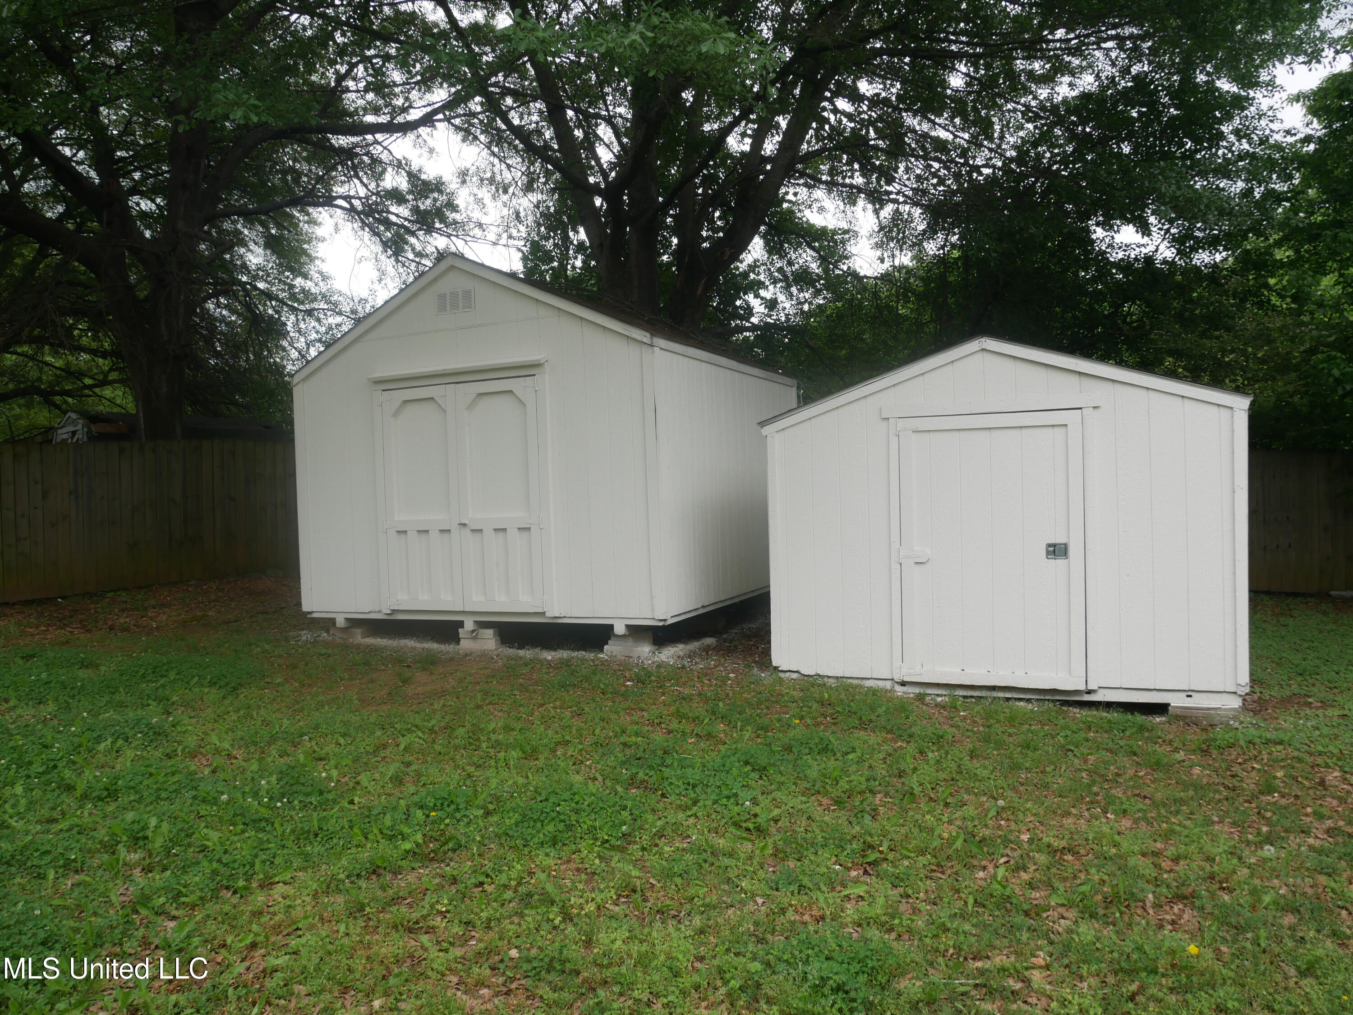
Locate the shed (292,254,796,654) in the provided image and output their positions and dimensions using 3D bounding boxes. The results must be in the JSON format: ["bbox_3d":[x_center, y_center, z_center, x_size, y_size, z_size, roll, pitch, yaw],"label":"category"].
[{"bbox_3d":[-1.073,-0.562,9.721,3.770,3.270,3.881,-1,2,24],"label":"shed"}]

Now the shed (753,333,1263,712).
[{"bbox_3d":[2.813,0.011,8.089,3.200,2.490,3.610,-1,2,24],"label":"shed"}]

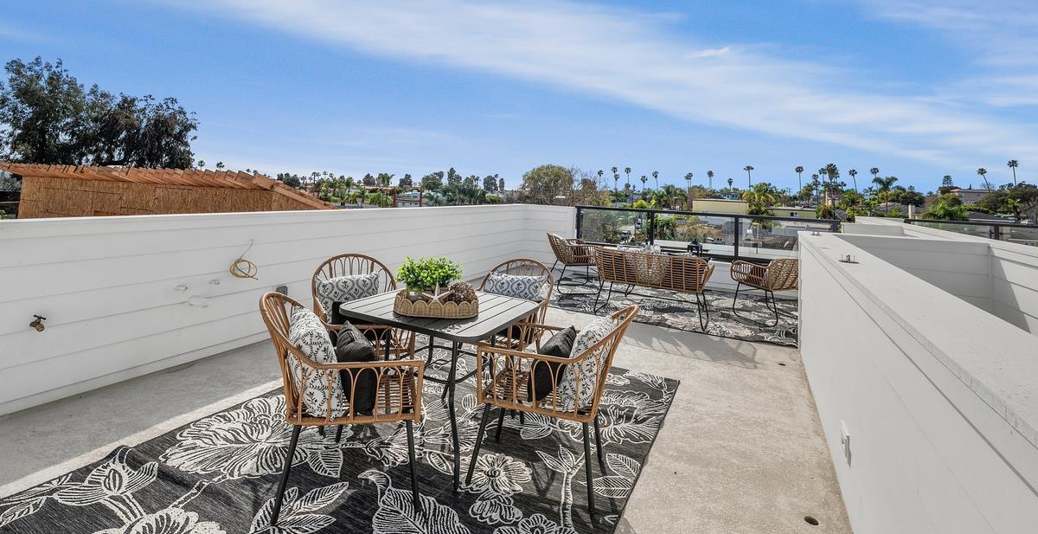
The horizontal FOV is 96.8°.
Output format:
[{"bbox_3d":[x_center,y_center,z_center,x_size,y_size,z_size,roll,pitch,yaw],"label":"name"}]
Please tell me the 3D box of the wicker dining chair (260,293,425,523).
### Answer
[{"bbox_3d":[-0.755,0.593,2.188,0.660,0.870,0.570,0,10,-9],"label":"wicker dining chair"}]

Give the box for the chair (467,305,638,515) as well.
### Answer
[{"bbox_3d":[0.175,0.610,2.262,0.650,0.860,0.560,5,10,21],"label":"chair"}]

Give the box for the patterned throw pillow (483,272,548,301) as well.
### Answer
[{"bbox_3d":[-0.051,0.256,3.308,0.450,0.420,0.140,5,-5,22],"label":"patterned throw pillow"}]

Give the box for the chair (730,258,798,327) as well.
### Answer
[{"bbox_3d":[2.942,0.228,5.311,0.660,0.750,0.660,-3,11,-27],"label":"chair"}]

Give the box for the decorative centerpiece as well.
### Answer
[{"bbox_3d":[-0.450,0.135,2.578,0.440,0.260,0.340,1,10,-3],"label":"decorative centerpiece"}]

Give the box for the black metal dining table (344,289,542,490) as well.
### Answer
[{"bbox_3d":[-0.467,0.576,2.834,1.000,0.705,0.920,7,11,29],"label":"black metal dining table"}]

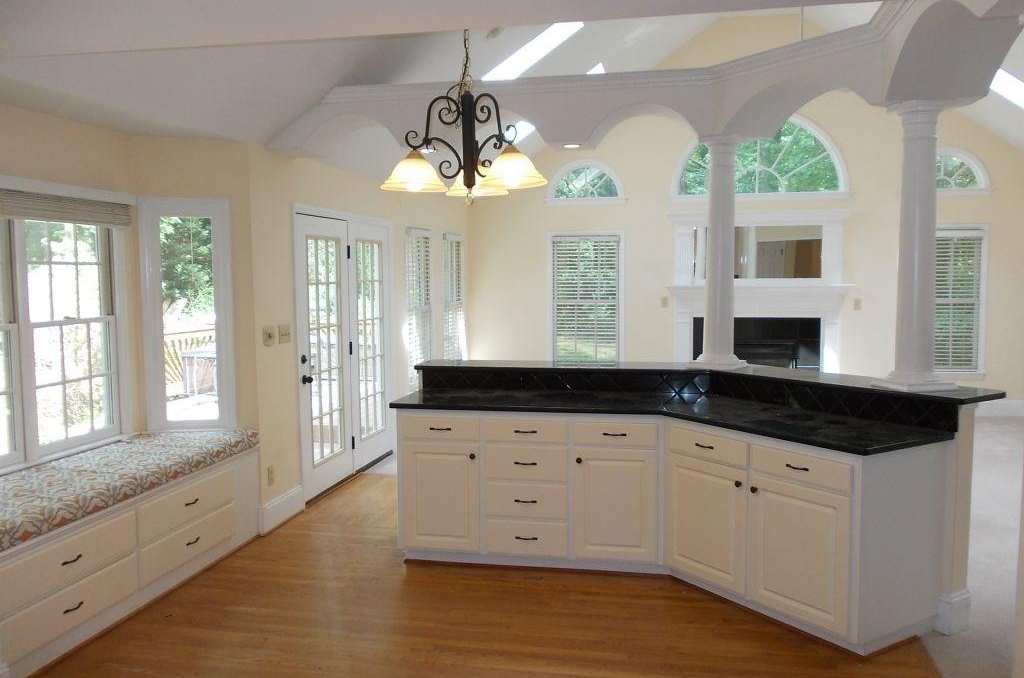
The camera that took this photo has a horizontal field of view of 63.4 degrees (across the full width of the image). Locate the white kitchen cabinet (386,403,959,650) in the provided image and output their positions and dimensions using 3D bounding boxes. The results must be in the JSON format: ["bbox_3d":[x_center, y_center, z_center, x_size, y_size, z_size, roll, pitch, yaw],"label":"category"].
[{"bbox_3d":[0.683,0.834,4.429,2.810,0.876,1.165,2,6,26],"label":"white kitchen cabinet"}]

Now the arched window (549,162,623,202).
[{"bbox_3d":[0.914,-1.953,10.296,0.938,0.522,0.120,0,4,10],"label":"arched window"}]

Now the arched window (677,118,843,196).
[{"bbox_3d":[2.947,-2.208,9.905,1.970,1.025,0.120,0,4,10],"label":"arched window"}]

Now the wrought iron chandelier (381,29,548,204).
[{"bbox_3d":[-0.168,-0.784,2.919,0.580,0.620,0.580,0,4,10],"label":"wrought iron chandelier"}]

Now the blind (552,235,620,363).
[{"bbox_3d":[0.863,-0.453,9.623,0.790,1.480,0.060,1,5,12],"label":"blind"}]

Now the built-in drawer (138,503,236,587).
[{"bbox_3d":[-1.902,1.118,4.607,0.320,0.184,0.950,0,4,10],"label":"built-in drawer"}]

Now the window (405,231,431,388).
[{"bbox_3d":[-0.907,-0.311,8.152,0.080,1.550,0.790,1,5,12],"label":"window"}]

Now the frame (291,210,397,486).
[{"bbox_3d":[-1.365,0.060,6.869,0.140,2.153,2.068,0,4,10],"label":"frame"}]

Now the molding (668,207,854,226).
[{"bbox_3d":[2.942,-1.451,9.862,2.122,0.194,0.180,0,4,10],"label":"molding"}]

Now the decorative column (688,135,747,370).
[{"bbox_3d":[1.191,-0.495,4.771,0.275,1.325,0.275,3,6,35],"label":"decorative column"}]

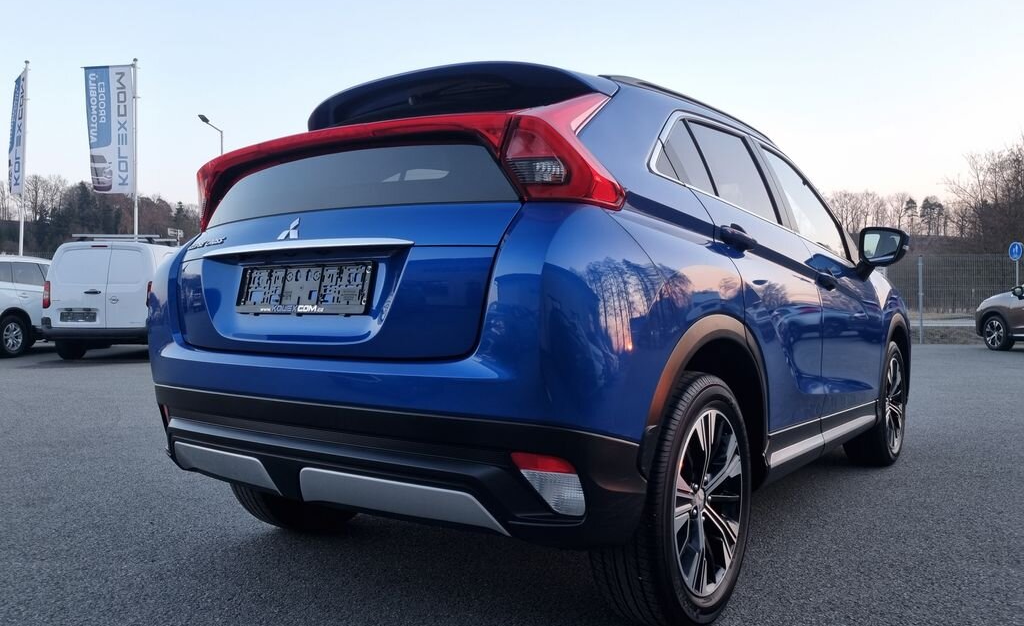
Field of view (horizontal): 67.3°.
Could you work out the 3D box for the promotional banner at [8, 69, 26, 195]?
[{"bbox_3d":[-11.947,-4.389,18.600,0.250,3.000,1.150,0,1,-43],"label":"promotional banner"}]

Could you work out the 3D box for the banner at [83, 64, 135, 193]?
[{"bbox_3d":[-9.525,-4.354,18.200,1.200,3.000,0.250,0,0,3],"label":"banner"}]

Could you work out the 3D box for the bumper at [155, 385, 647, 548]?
[{"bbox_3d":[-0.513,0.383,2.086,1.770,0.350,0.380,1,1,36],"label":"bumper"}]

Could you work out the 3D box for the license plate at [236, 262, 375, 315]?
[{"bbox_3d":[-0.556,-0.062,2.019,0.530,0.135,0.020,1,-9,36],"label":"license plate"}]

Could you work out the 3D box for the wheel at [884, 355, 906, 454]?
[{"bbox_3d":[2.025,0.495,4.261,0.190,0.490,0.490,1,1,36],"label":"wheel"}]

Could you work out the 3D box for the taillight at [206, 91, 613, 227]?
[{"bbox_3d":[-0.380,-0.421,2.257,1.570,0.350,0.490,1,1,36],"label":"taillight"}]

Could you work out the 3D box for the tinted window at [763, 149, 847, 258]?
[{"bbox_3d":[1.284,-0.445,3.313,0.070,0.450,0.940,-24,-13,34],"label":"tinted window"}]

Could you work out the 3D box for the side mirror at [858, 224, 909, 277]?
[{"bbox_3d":[1.692,-0.274,3.488,0.230,0.230,0.170,1,1,36],"label":"side mirror"}]

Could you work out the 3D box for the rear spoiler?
[{"bbox_3d":[-0.238,-0.677,2.450,1.190,0.180,0.310,1,1,36],"label":"rear spoiler"}]

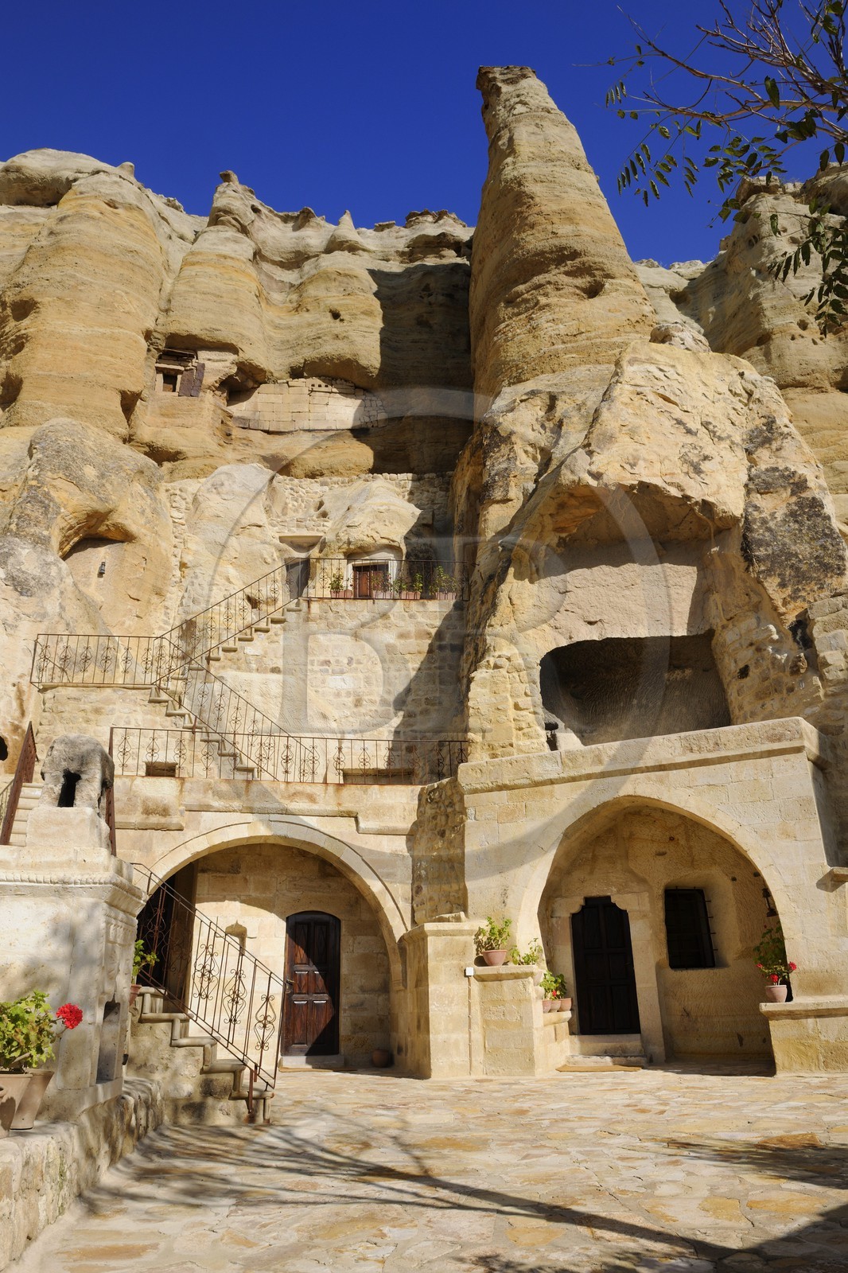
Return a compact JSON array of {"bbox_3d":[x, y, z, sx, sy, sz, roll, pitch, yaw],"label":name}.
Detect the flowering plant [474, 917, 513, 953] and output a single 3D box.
[{"bbox_3d":[0.920,3.932,11.162,0.500,0.480,0.460,-6,-23,9],"label":"flowering plant"}]

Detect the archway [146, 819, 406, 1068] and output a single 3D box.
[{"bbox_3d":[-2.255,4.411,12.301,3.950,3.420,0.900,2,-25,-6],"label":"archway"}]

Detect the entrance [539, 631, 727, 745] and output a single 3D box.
[{"bbox_3d":[3.677,1.167,14.918,3.328,2.392,1.872,-6,-20,11],"label":"entrance"}]

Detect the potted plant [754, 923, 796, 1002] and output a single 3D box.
[{"bbox_3d":[4.221,3.929,10.233,0.460,0.890,0.440,-8,-24,14],"label":"potted plant"}]

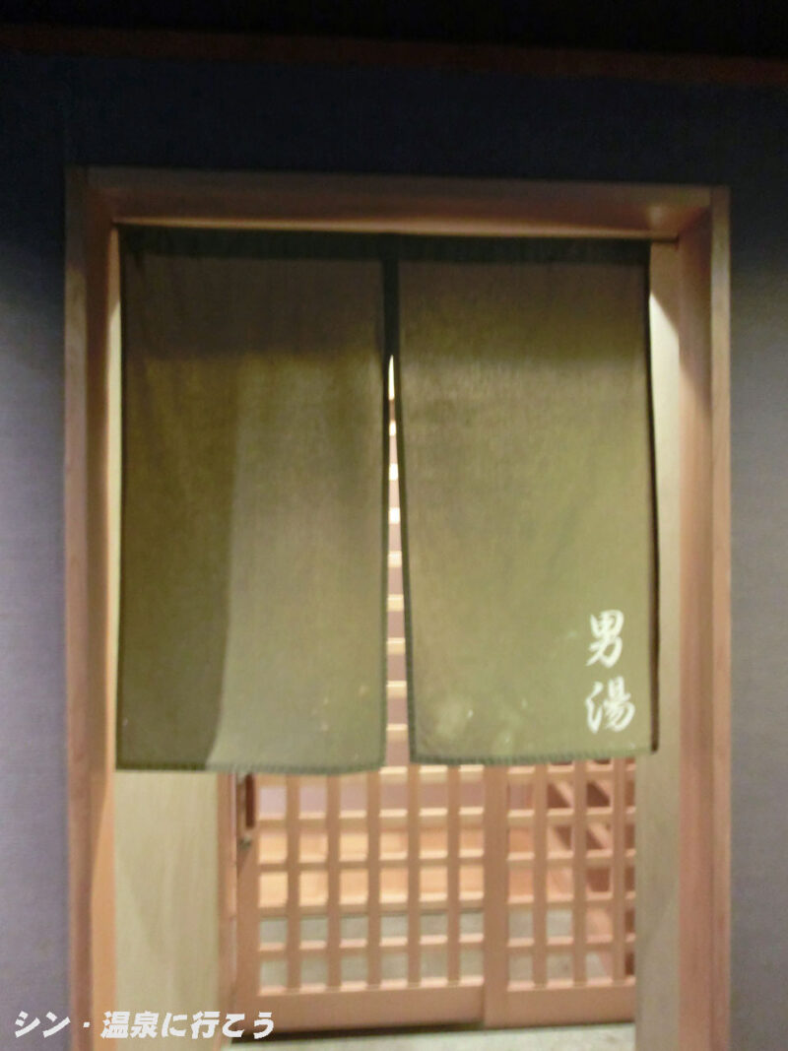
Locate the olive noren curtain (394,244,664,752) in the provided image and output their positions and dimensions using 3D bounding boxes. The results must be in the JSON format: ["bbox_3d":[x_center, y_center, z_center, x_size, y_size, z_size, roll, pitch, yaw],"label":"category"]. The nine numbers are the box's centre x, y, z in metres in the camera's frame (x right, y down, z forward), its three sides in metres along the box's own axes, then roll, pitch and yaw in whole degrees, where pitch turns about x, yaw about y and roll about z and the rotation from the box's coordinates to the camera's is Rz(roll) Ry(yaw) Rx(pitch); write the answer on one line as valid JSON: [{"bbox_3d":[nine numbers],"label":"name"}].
[{"bbox_3d":[0.232,-0.044,1.246,0.453,0.896,0.050,0,1,-4],"label":"olive noren curtain"}]

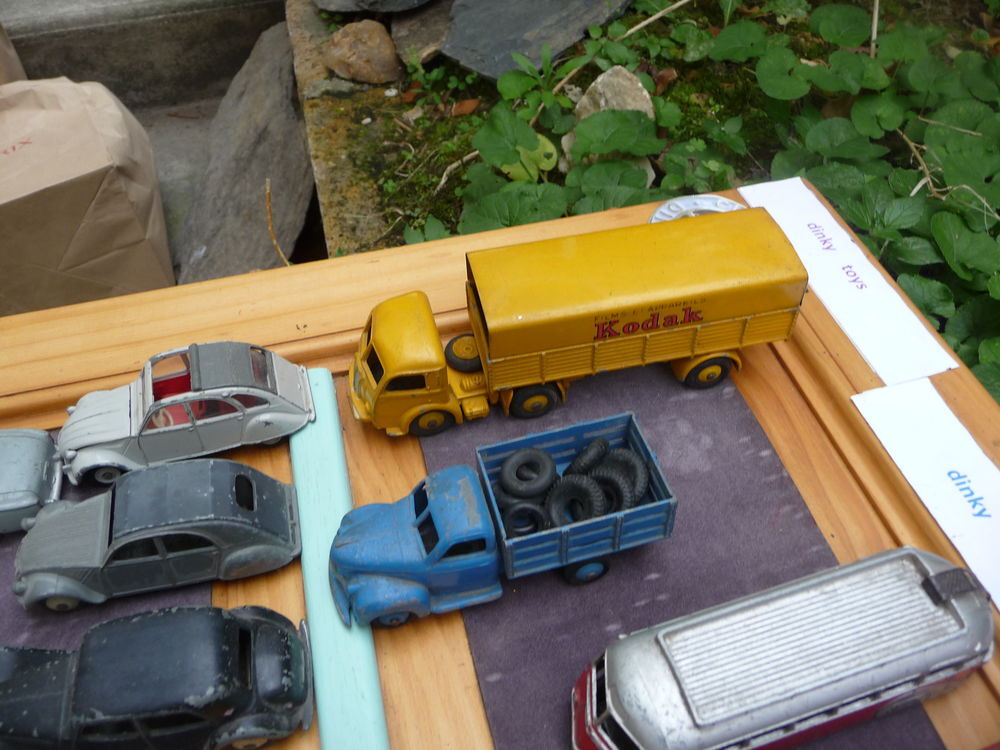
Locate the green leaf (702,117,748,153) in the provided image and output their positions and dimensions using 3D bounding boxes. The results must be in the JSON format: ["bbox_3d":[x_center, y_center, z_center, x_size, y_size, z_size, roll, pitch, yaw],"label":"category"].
[{"bbox_3d":[0.177,-0.189,0.638,0.029,0.015,0.028,9,47,13],"label":"green leaf"}]

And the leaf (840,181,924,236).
[{"bbox_3d":[0.235,-0.102,0.497,0.055,0.022,0.046,-22,55,-12],"label":"leaf"}]

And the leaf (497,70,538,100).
[{"bbox_3d":[0.013,-0.217,0.606,0.031,0.012,0.029,-16,69,-5],"label":"leaf"}]

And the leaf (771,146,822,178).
[{"bbox_3d":[0.193,-0.136,0.527,0.033,0.008,0.034,-12,58,-1],"label":"leaf"}]

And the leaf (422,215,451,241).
[{"bbox_3d":[-0.045,-0.103,0.570,0.019,0.010,0.019,-7,46,-3],"label":"leaf"}]

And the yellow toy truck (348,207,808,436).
[{"bbox_3d":[0.024,-0.018,0.300,0.166,0.054,0.040,-10,50,-7],"label":"yellow toy truck"}]

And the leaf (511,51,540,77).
[{"bbox_3d":[0.019,-0.237,0.616,0.009,0.012,0.034,-35,72,-11],"label":"leaf"}]

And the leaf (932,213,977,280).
[{"bbox_3d":[0.249,-0.071,0.442,0.020,0.007,0.042,-16,67,9],"label":"leaf"}]

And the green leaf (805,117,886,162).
[{"bbox_3d":[0.233,-0.159,0.545,0.055,0.012,0.043,21,58,18],"label":"green leaf"}]

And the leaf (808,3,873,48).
[{"bbox_3d":[0.281,-0.288,0.669,0.047,0.012,0.045,17,72,15],"label":"leaf"}]

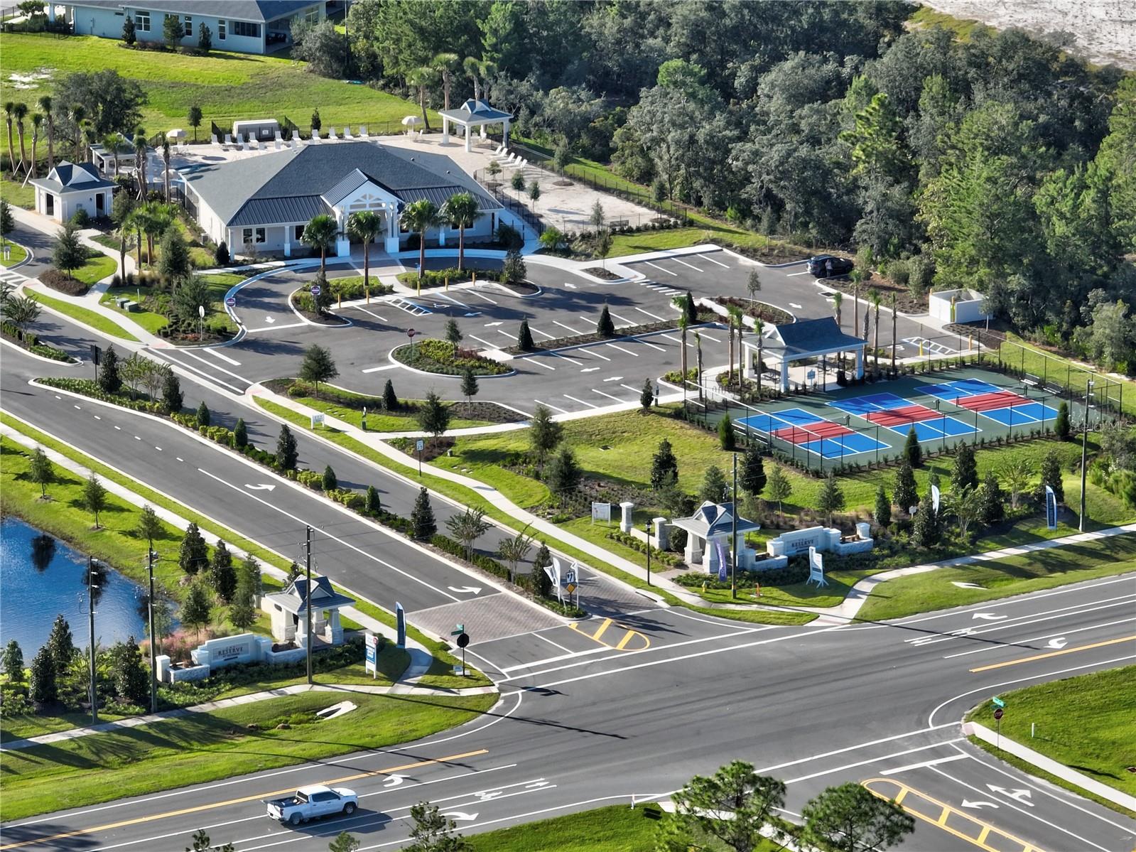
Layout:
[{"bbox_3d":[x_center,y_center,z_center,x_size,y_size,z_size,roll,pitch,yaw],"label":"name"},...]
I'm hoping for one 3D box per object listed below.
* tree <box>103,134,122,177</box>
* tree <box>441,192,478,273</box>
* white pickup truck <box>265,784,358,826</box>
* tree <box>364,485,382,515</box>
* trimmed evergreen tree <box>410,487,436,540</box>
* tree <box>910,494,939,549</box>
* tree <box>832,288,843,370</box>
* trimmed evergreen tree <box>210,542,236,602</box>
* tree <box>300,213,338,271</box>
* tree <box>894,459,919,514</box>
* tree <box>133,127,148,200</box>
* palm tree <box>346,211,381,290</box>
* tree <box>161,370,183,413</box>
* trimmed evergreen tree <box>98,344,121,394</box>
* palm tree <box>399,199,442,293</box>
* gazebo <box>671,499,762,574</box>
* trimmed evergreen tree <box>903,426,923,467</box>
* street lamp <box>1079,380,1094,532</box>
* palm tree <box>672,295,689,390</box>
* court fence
[{"bbox_3d":[-43.044,-25.504,499.518,1.764,4.550,1.764,0,16,0],"label":"tree"},{"bbox_3d":[-9.447,-16.942,462.884,3.584,7.270,3.584,0,16,0],"label":"tree"},{"bbox_3d":[-16.163,23.932,336.935,5.850,1.920,2.080,-10,18,-30],"label":"white pickup truck"},{"bbox_3d":[-14.564,5.531,395.102,1.190,2.260,1.190,0,16,0],"label":"tree"},{"bbox_3d":[-10.557,6.282,386.159,1.912,3.830,1.912,0,16,0],"label":"trimmed evergreen tree"},{"bbox_3d":[25.969,6.866,383.147,2.058,3.785,2.058,0,16,0],"label":"tree"},{"bbox_3d":[21.967,-7.762,430.175,0.941,6.720,0.941,0,16,0],"label":"tree"},{"bbox_3d":[-25.480,10.618,390.657,1.903,4.511,1.903,0,16,0],"label":"trimmed evergreen tree"},{"bbox_3d":[-22.189,-15.676,476.371,3.441,7.181,3.441,0,16,0],"label":"tree"},{"bbox_3d":[25.705,4.562,400.642,1.954,4.037,1.954,0,16,0],"label":"tree"},{"bbox_3d":[-39.792,-24.300,490.517,1.440,7.010,1.440,0,16,0],"label":"tree"},{"bbox_3d":[-18.023,-15.357,464.911,3.052,7.281,3.052,0,16,0],"label":"palm tree"},{"bbox_3d":[-31.568,-2.812,422.205,1.740,3.360,1.740,0,16,0],"label":"tree"},{"bbox_3d":[-38.670,-4.894,445.033,1.981,4.112,1.981,0,16,0],"label":"trimmed evergreen tree"},{"bbox_3d":[-12.919,-16.094,460.886,3.650,7.580,3.650,0,16,0],"label":"palm tree"},{"bbox_3d":[10.914,7.904,388.748,4.650,4.200,4.900,-10,18,-30],"label":"gazebo"},{"bbox_3d":[26.620,1.573,407.464,1.440,3.060,1.440,0,16,0],"label":"trimmed evergreen tree"},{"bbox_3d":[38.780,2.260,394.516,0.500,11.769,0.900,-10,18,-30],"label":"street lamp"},{"bbox_3d":[9.350,-7.043,435.027,1.500,7.564,1.500,0,16,0],"label":"palm tree"},{"bbox_3d":[26.689,-2.046,420.102,29.100,3.050,18.600,-10,19,-31],"label":"court fence"}]

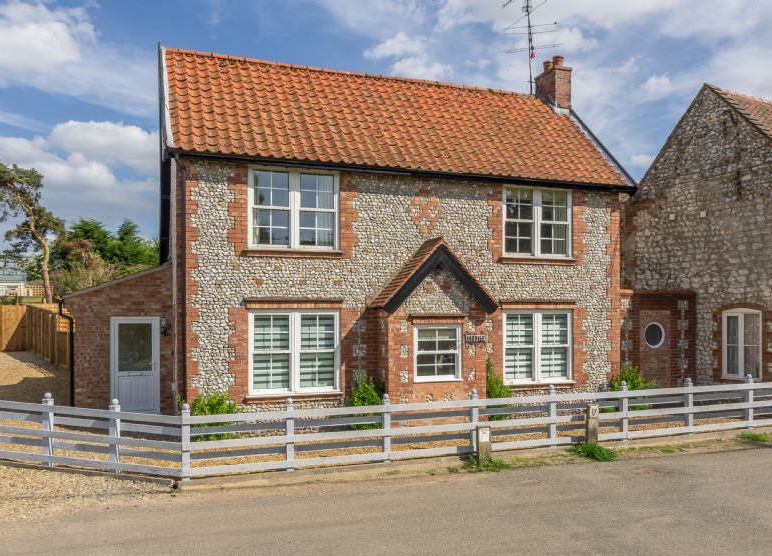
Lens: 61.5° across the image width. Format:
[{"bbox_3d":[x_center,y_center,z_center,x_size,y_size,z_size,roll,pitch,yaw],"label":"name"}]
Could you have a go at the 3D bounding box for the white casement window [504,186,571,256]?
[{"bbox_3d":[3.151,-1.149,13.406,1.651,1.449,0.120,1,-3,-20],"label":"white casement window"}]

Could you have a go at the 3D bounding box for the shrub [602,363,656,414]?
[{"bbox_3d":[5.223,2.399,13.922,1.150,1.122,0.900,1,-3,-20],"label":"shrub"}]

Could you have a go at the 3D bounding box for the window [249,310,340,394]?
[{"bbox_3d":[-1.613,1.328,11.589,1.657,1.494,0.120,1,-3,-20],"label":"window"}]

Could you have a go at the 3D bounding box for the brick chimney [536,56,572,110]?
[{"bbox_3d":[4.266,-4.920,16.482,0.508,1.485,0.920,1,-3,-20],"label":"brick chimney"}]

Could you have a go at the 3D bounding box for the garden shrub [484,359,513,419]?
[{"bbox_3d":[2.177,2.231,12.531,0.600,1.326,0.550,1,-3,-20],"label":"garden shrub"}]

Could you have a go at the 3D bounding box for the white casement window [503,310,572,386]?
[{"bbox_3d":[3.130,1.420,13.293,1.624,1.504,0.120,1,-3,-20],"label":"white casement window"}]

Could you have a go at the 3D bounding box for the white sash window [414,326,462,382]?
[{"bbox_3d":[0.934,1.382,11.914,0.906,1.048,0.120,1,-3,-20],"label":"white sash window"}]

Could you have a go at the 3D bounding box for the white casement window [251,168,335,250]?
[{"bbox_3d":[-1.636,-1.242,11.686,1.665,1.469,0.120,1,-3,-20],"label":"white casement window"}]

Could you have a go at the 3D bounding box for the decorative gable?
[{"bbox_3d":[0.928,-0.029,12.138,2.233,1.394,0.680,1,-3,-20],"label":"decorative gable"}]

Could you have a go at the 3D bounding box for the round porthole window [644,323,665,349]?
[{"bbox_3d":[6.118,1.308,14.761,0.611,0.604,0.100,1,-3,-20],"label":"round porthole window"}]

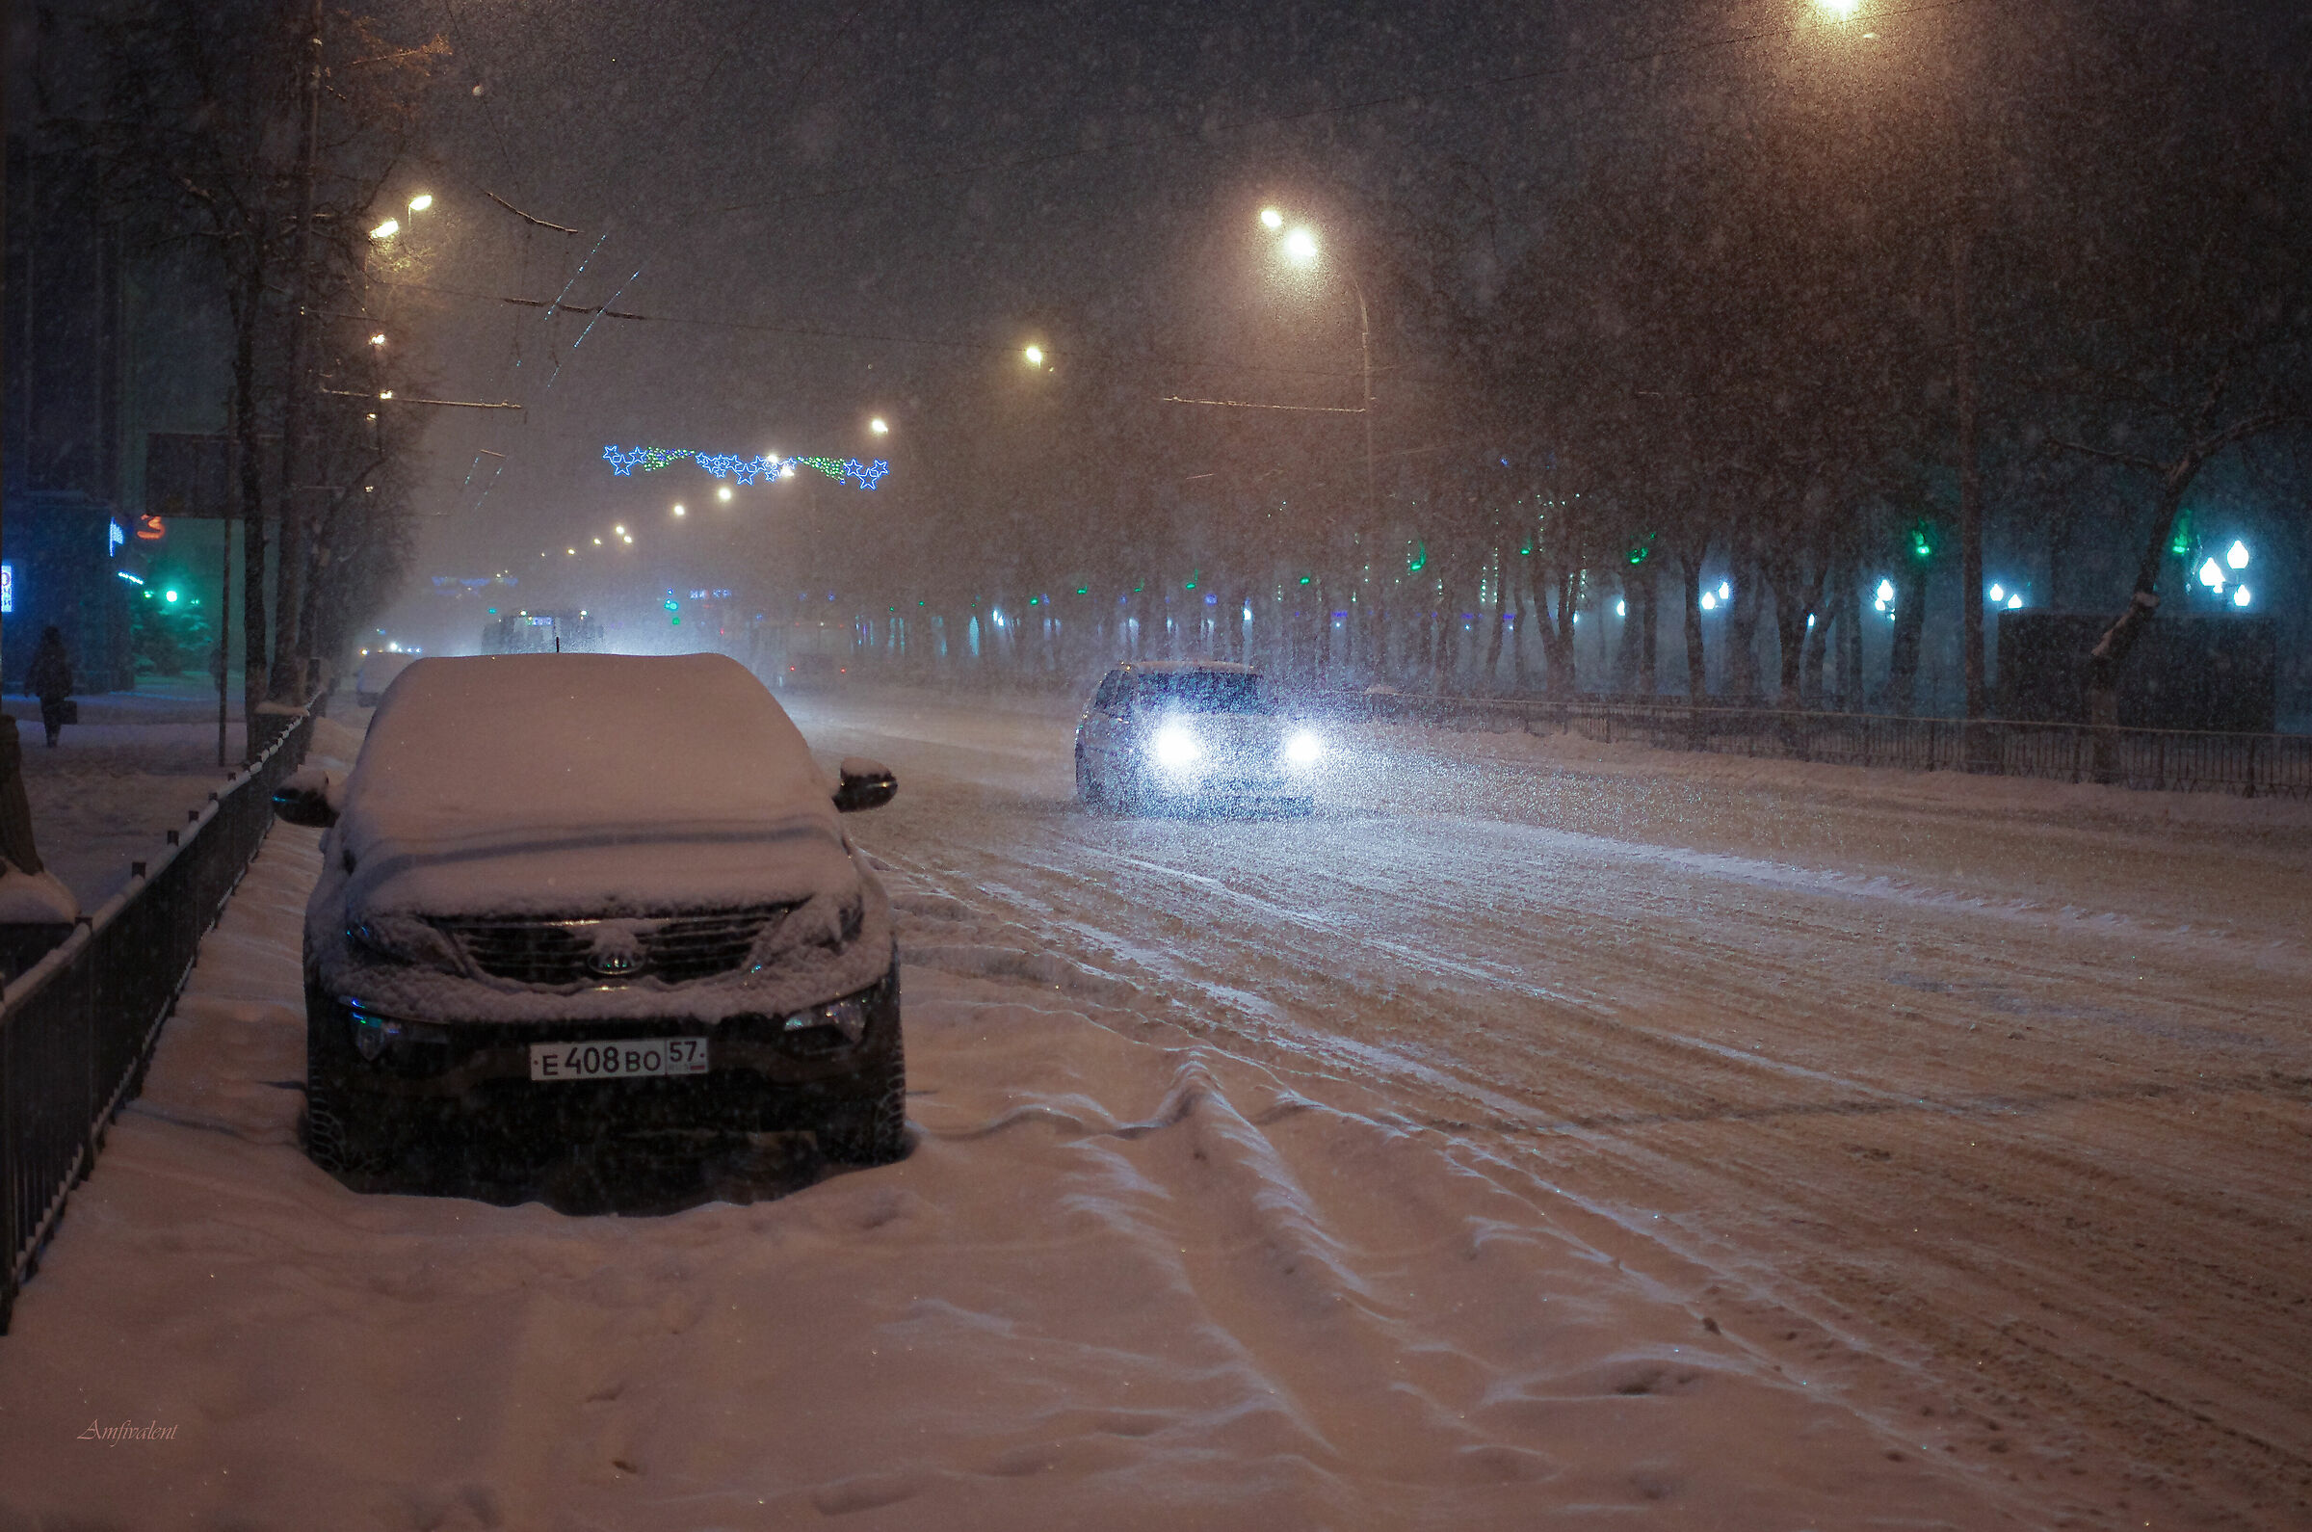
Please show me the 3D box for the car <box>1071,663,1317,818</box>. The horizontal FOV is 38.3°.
[{"bbox_3d":[0.357,-0.308,34.352,1.740,1.540,4.150,0,2,-13],"label":"car"}]

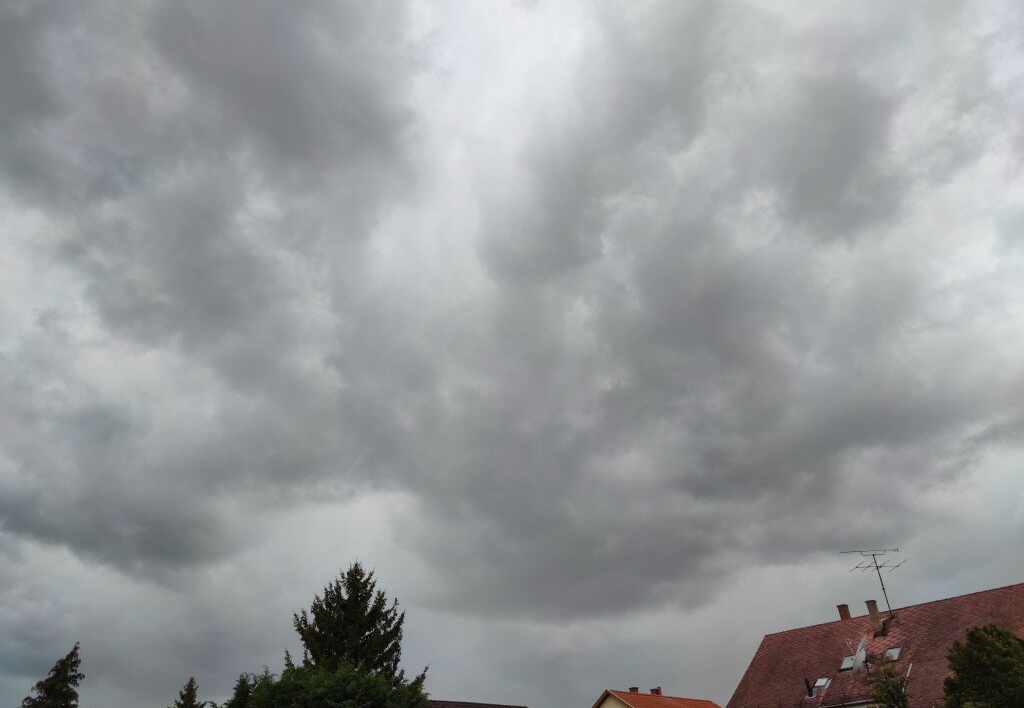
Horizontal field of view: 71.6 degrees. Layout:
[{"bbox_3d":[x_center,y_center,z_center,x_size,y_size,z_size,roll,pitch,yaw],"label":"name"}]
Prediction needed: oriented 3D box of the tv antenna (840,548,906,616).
[{"bbox_3d":[18.603,11.553,35.901,3.000,3.250,2.150,-3,-33,0],"label":"tv antenna"}]

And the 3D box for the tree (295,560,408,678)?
[{"bbox_3d":[-4.751,10.302,20.201,4.200,8.787,4.200,4,-34,-11],"label":"tree"}]

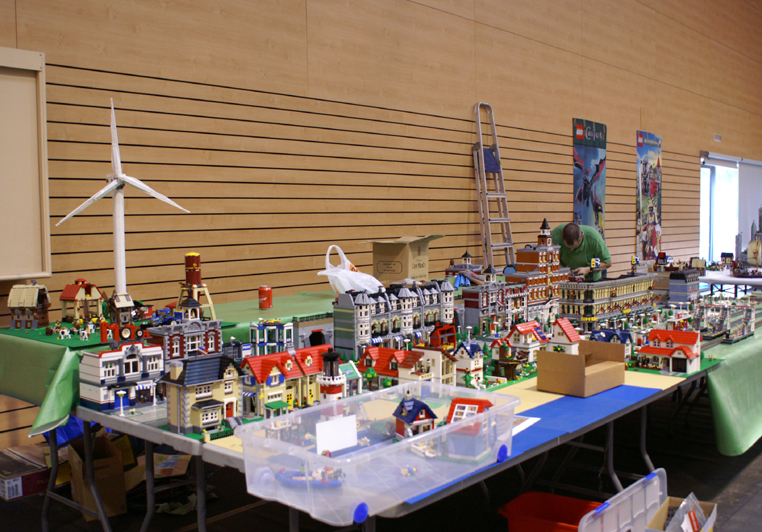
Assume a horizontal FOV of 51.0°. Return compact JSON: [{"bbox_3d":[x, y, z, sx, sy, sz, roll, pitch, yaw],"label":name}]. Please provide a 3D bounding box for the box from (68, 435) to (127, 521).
[{"bbox_3d":[-1.388,1.040,3.899,0.185,0.285,0.310,-3,4,-33],"label":"box"}]

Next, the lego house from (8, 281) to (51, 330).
[{"bbox_3d":[-1.478,0.161,3.369,0.128,0.196,0.130,-1,4,0],"label":"lego house"}]

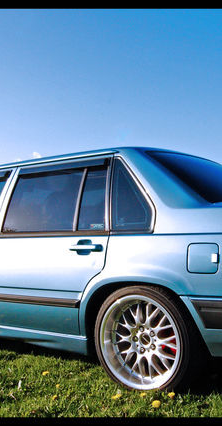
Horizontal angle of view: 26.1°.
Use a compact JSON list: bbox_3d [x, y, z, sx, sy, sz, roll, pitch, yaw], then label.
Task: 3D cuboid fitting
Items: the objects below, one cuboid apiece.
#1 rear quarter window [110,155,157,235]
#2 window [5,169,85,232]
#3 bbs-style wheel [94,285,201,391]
[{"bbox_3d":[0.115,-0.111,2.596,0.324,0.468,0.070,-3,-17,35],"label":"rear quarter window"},{"bbox_3d":[-0.422,-0.069,3.065,0.610,0.430,0.050,-3,-24,34],"label":"window"},{"bbox_3d":[0.205,0.686,2.631,0.605,0.605,0.220,-3,-2,34],"label":"bbs-style wheel"}]

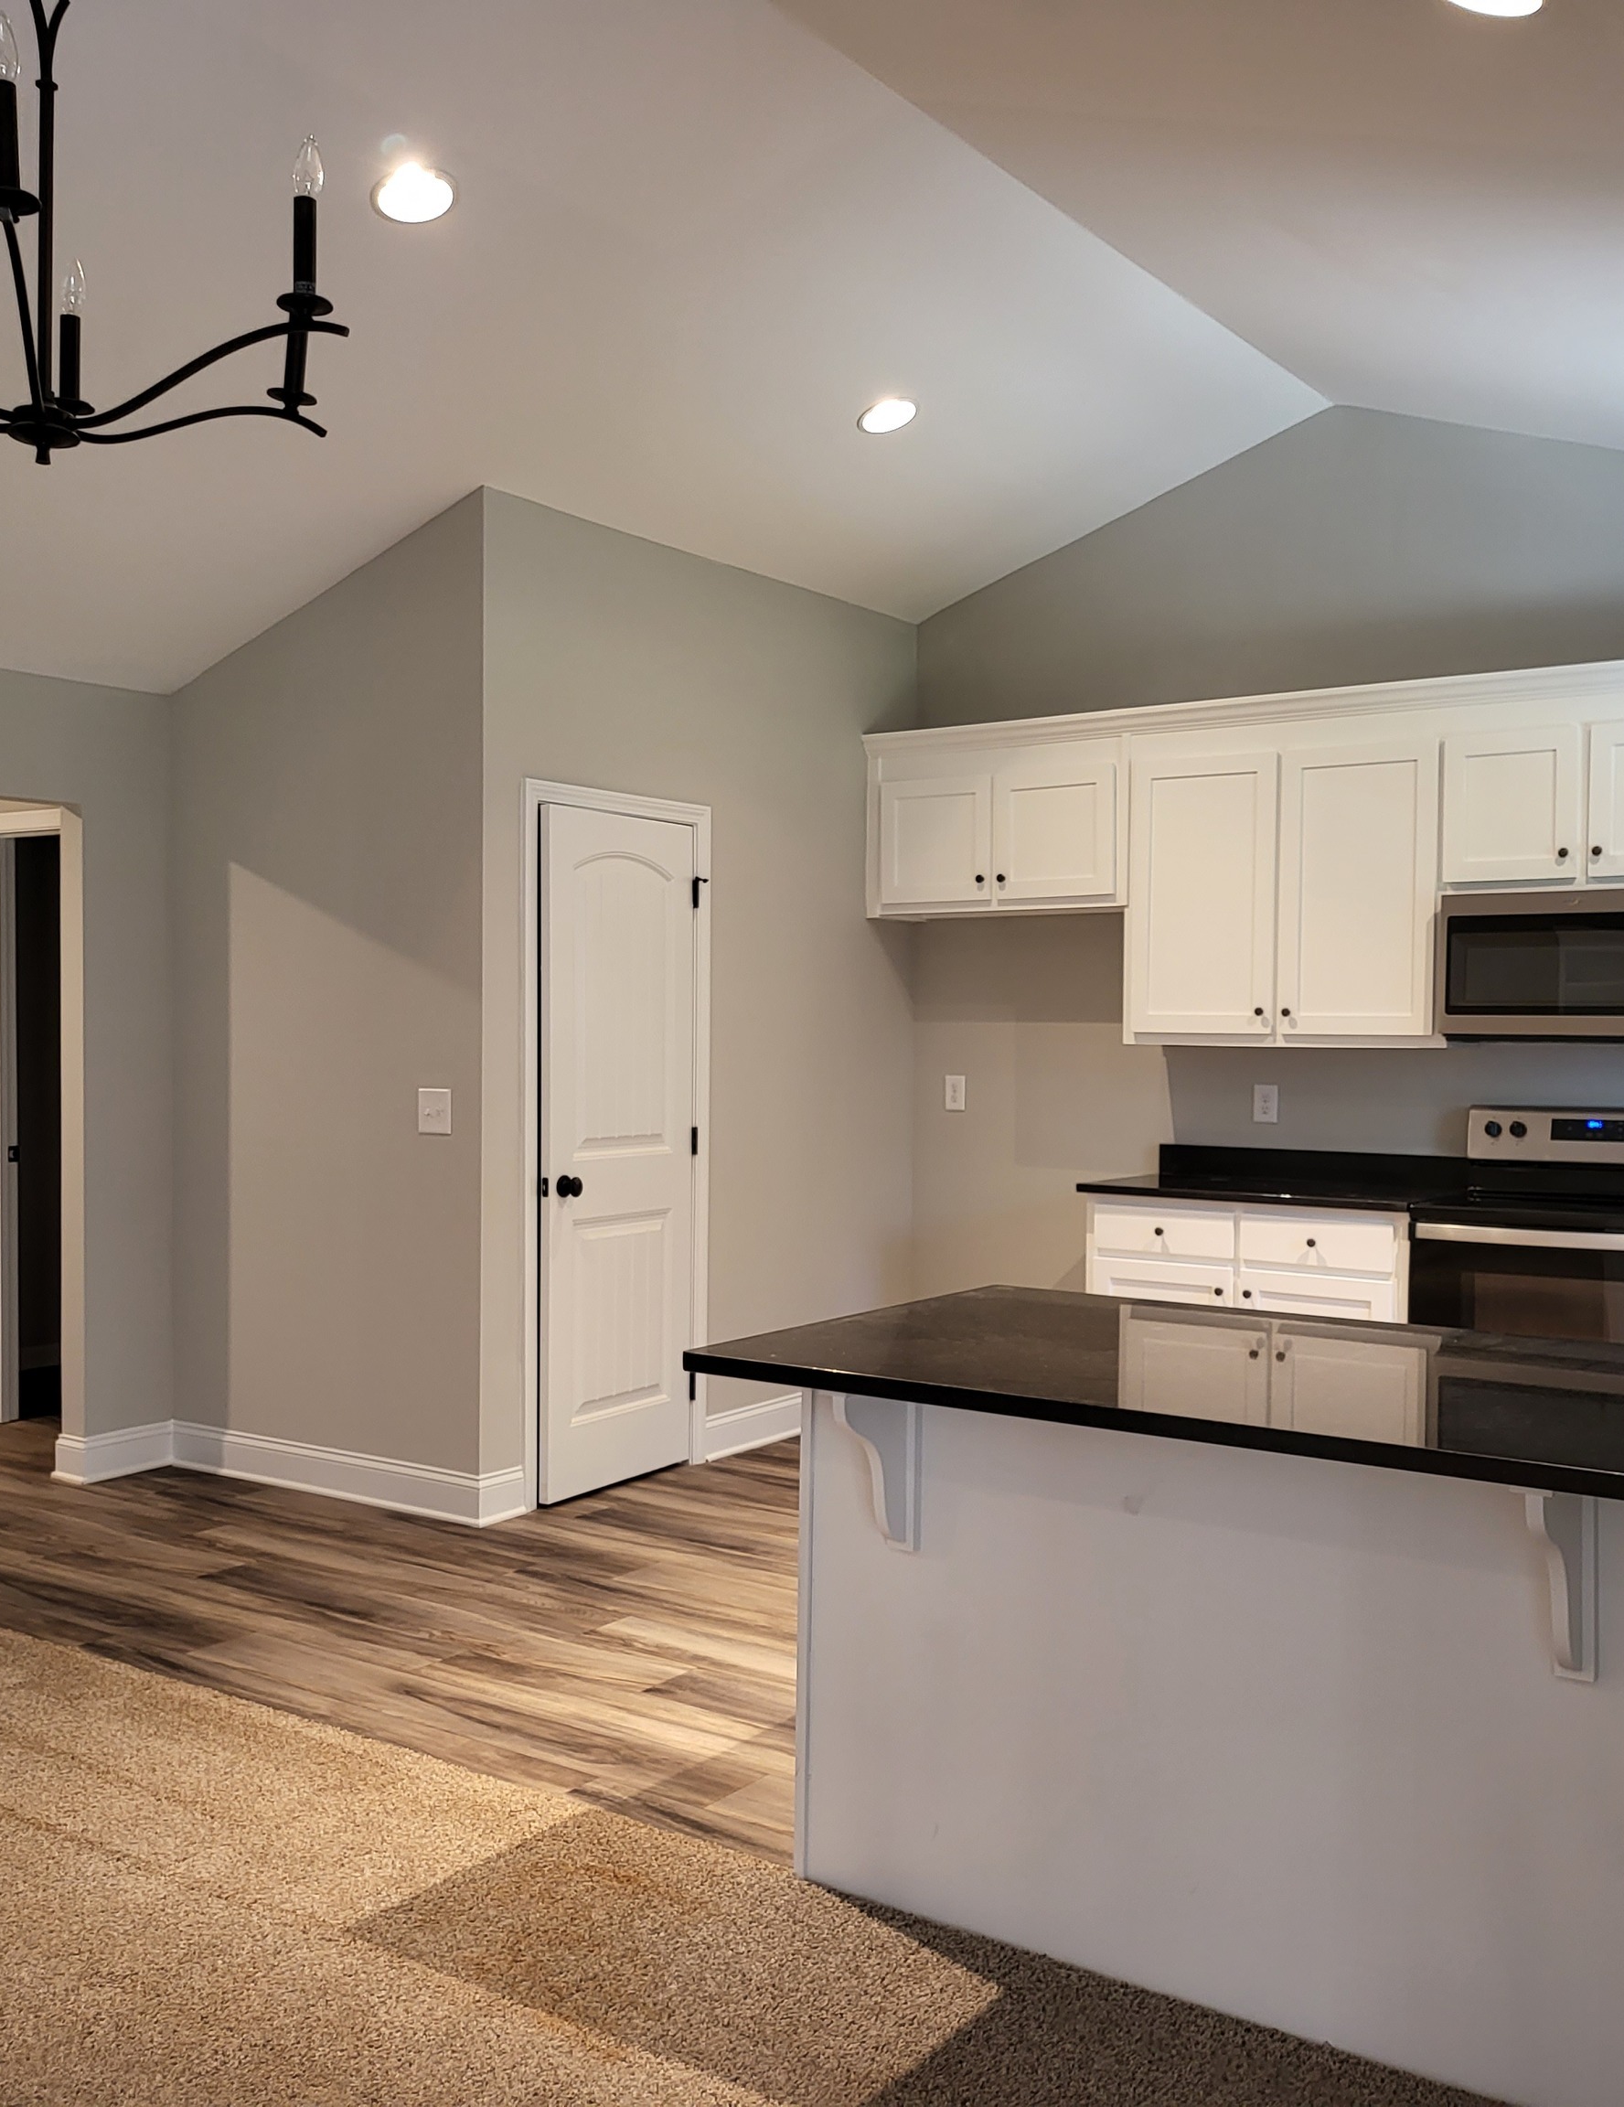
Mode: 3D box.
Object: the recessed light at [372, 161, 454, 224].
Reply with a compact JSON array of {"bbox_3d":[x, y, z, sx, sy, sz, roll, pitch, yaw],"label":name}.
[{"bbox_3d":[-0.851,-1.835,4.171,0.185,0.025,0.185,-14,-9,-2],"label":"recessed light"}]

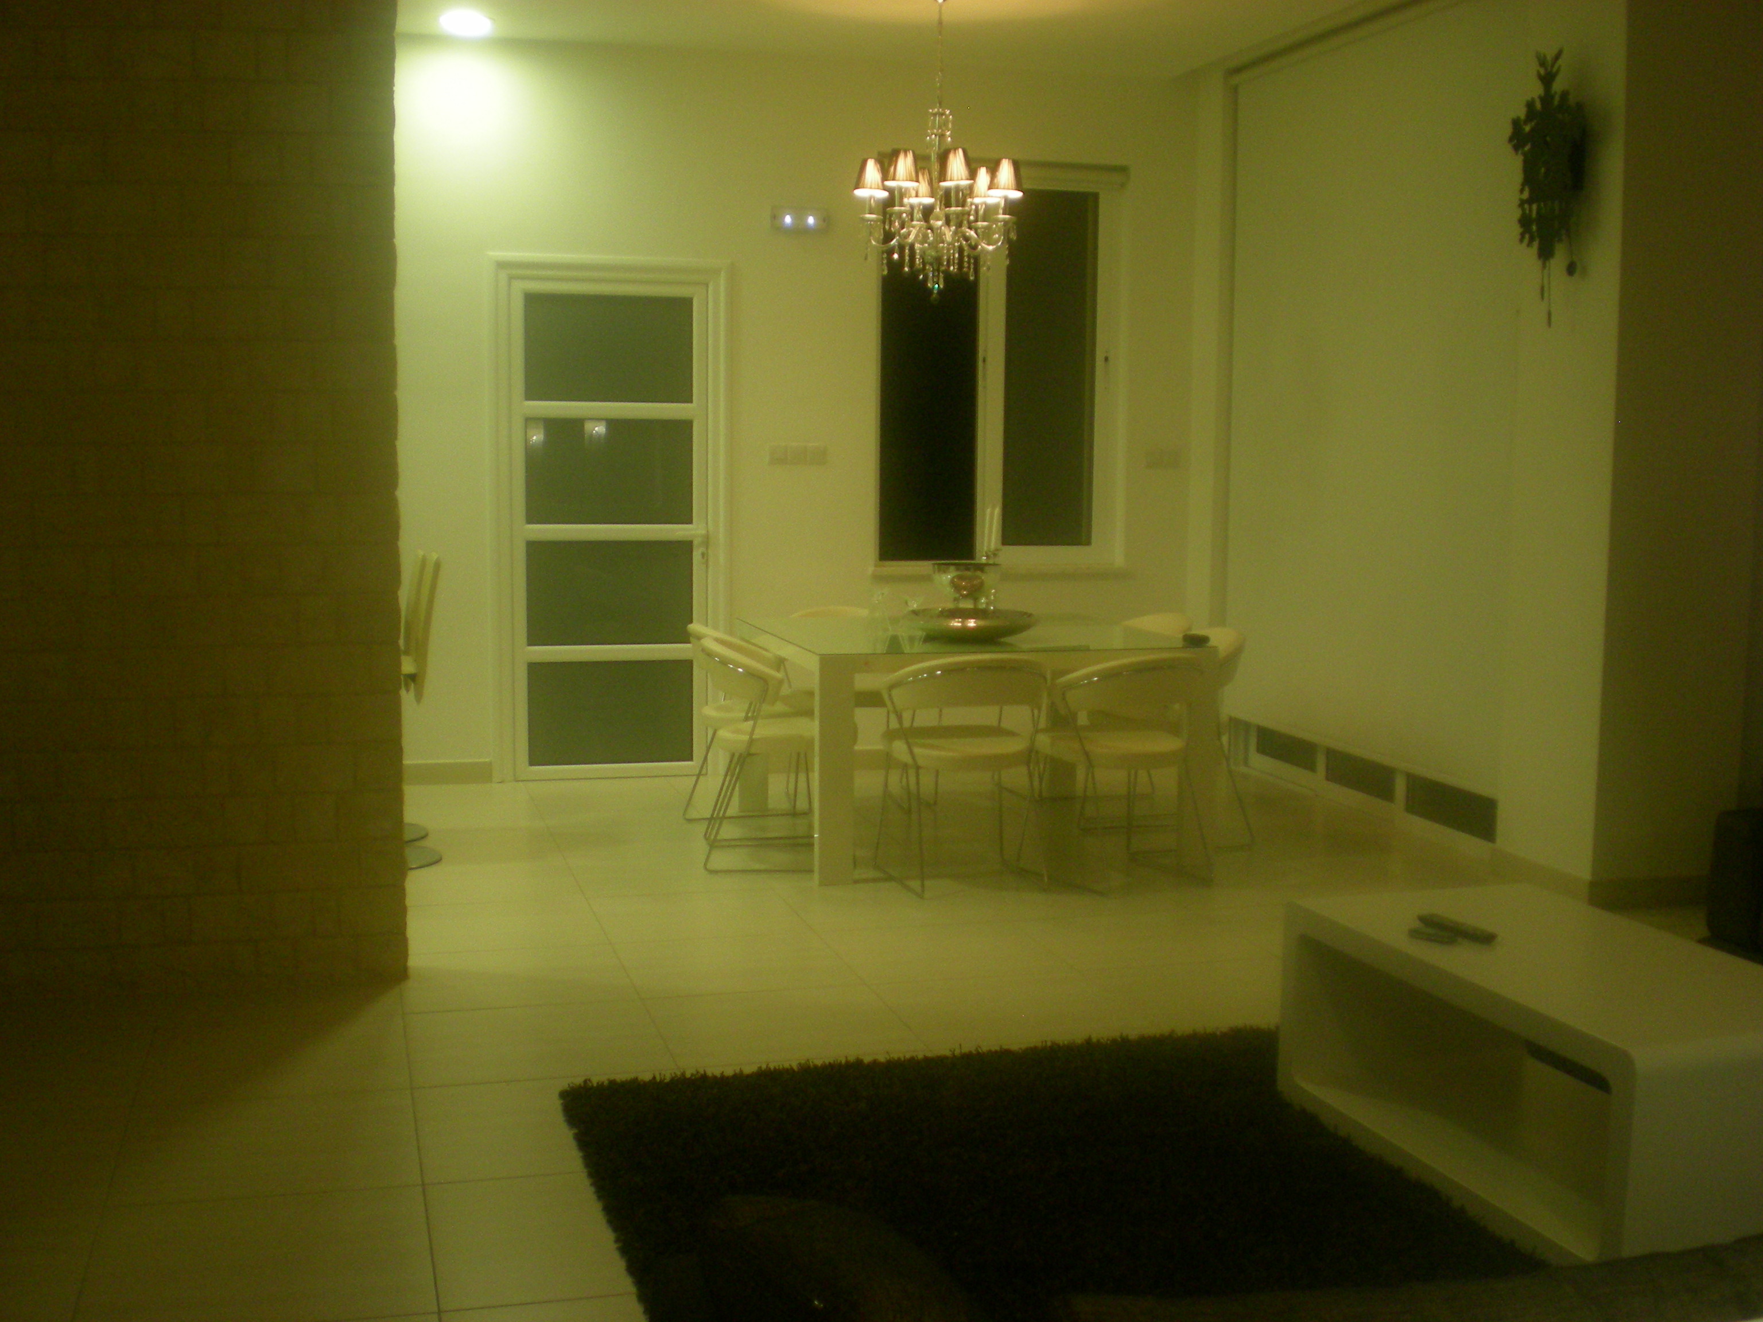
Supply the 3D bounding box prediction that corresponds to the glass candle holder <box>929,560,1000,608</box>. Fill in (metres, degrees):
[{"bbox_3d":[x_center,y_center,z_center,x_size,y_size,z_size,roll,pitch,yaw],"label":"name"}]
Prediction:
[{"bbox_3d":[0.318,-0.249,7.361,0.262,0.257,0.262,0,6,0],"label":"glass candle holder"}]

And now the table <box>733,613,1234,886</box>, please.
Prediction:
[{"bbox_3d":[0.282,0.261,7.130,1.400,0.757,1.400,-1,7,-16],"label":"table"}]

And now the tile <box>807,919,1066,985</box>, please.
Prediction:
[{"bbox_3d":[0.171,0.833,5.523,0.600,0.010,0.590,-1,7,-16],"label":"tile"}]

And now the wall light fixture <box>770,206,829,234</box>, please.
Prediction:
[{"bbox_3d":[-0.341,-1.843,8.080,0.250,0.100,0.060,-1,7,-16],"label":"wall light fixture"}]

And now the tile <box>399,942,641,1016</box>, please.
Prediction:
[{"bbox_3d":[-1.003,0.868,5.310,0.600,0.010,0.595,-1,7,-15],"label":"tile"}]

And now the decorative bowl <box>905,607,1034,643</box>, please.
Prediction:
[{"bbox_3d":[0.318,-0.129,6.893,0.470,0.105,0.470,1,6,0],"label":"decorative bowl"}]

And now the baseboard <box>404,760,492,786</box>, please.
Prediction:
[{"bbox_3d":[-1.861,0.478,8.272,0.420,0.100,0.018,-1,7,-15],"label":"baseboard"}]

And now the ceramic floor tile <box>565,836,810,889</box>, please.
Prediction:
[{"bbox_3d":[-0.719,0.721,6.676,0.600,0.010,0.595,-1,7,-15],"label":"ceramic floor tile"}]

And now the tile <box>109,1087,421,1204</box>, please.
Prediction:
[{"bbox_3d":[-1.240,0.985,3.928,0.600,0.010,0.590,-1,7,-16],"label":"tile"}]

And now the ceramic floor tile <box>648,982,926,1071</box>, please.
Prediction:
[{"bbox_3d":[-0.253,0.909,4.808,0.600,0.010,0.590,-1,7,-16],"label":"ceramic floor tile"}]

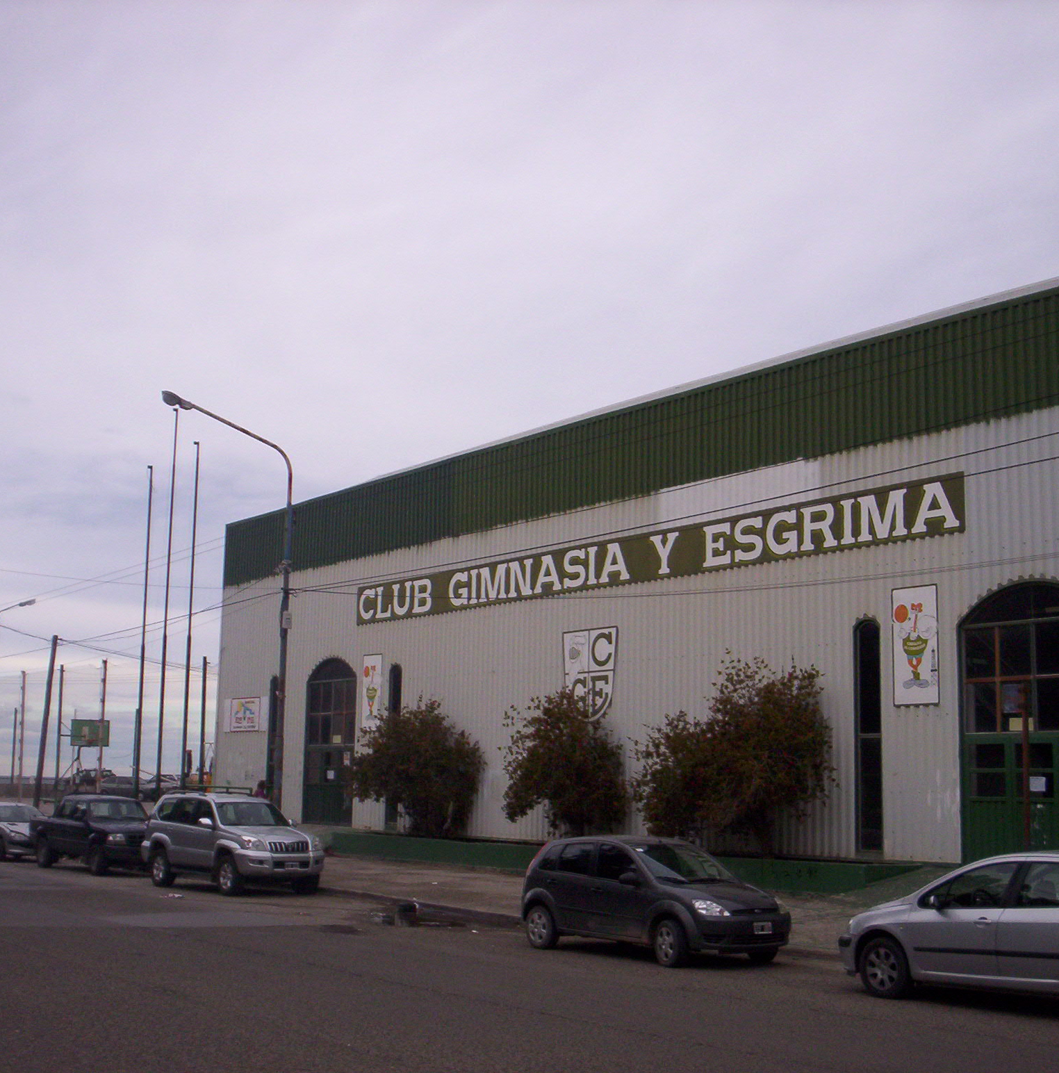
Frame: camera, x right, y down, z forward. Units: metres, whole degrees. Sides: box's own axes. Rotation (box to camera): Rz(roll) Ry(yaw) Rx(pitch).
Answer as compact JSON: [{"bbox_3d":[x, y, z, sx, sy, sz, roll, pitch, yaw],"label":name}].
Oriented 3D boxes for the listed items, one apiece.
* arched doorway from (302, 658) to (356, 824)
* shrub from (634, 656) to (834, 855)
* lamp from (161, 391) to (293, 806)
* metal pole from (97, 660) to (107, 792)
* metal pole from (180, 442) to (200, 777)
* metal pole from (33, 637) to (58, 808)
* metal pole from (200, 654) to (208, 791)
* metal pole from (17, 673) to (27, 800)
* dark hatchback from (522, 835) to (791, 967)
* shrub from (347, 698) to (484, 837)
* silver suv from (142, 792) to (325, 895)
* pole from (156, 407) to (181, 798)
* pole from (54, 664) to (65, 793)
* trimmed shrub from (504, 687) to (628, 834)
[{"bbox_3d":[-5.730,5.922,44.583,0.250,4.788,2.940,8,-11,-36],"label":"arched doorway"},{"bbox_3d":[3.838,4.220,29.563,2.500,3.858,4.829,8,-11,-36],"label":"shrub"},{"bbox_3d":[-6.365,2.077,31.658,3.120,9.830,0.340,8,-11,-36],"label":"lamp"},{"bbox_3d":[-16.053,7.796,57.697,0.150,6.404,0.150,8,-11,-36],"label":"metal pole"},{"bbox_3d":[-11.250,3.309,50.887,0.150,13.219,0.150,8,-11,-36],"label":"metal pole"},{"bbox_3d":[-17.806,7.228,56.623,0.200,7.180,0.200,10,-12,-35],"label":"metal pole"},{"bbox_3d":[-10.741,6.934,50.533,0.150,5.970,0.150,8,-11,-36],"label":"metal pole"},{"bbox_3d":[-22.186,9.025,67.132,0.140,6.400,0.140,8,-11,-36],"label":"metal pole"},{"bbox_3d":[1.519,4.529,19.395,1.690,1.470,3.920,8,-11,-36],"label":"dark hatchback"},{"bbox_3d":[-2.972,6.042,40.323,3.200,3.620,3.700,8,-11,-36],"label":"shrub"},{"bbox_3d":[-5.748,5.864,29.601,1.880,1.880,4.780,8,-12,-37],"label":"silver suv"},{"bbox_3d":[-10.283,2.511,43.509,0.150,12.600,0.150,8,-11,-36],"label":"pole"},{"bbox_3d":[-19.400,8.451,63.360,0.140,6.440,0.140,8,-11,-36],"label":"pole"},{"bbox_3d":[0.750,5.030,33.756,2.100,3.487,3.524,8,-11,-36],"label":"trimmed shrub"}]

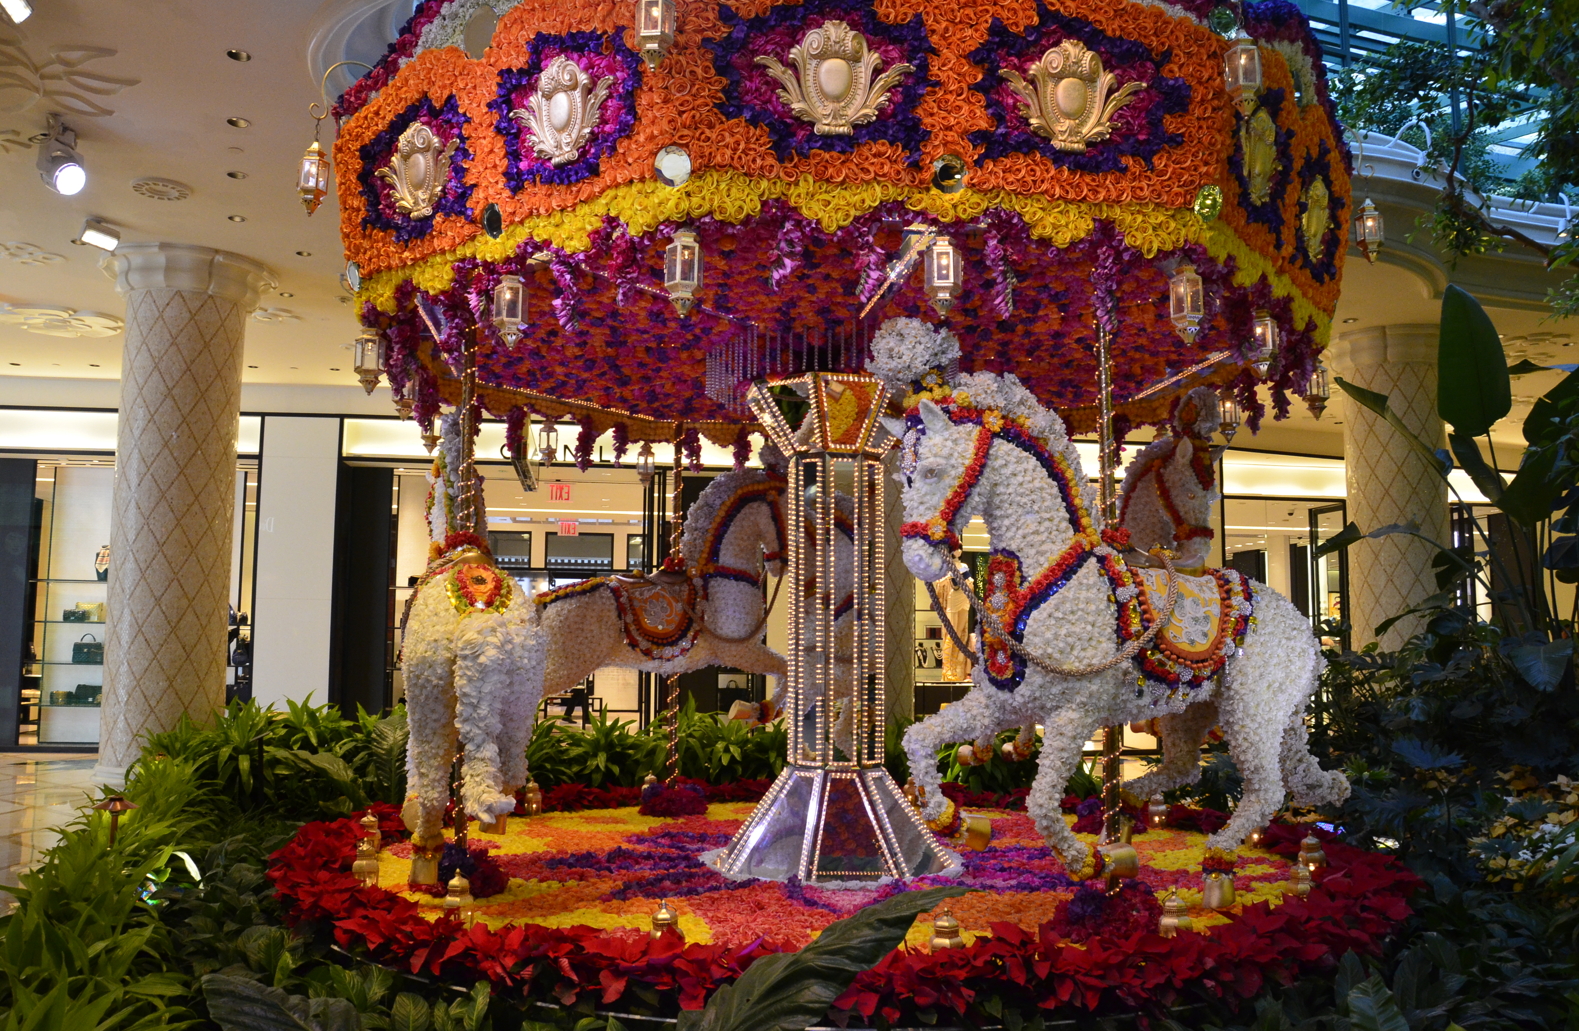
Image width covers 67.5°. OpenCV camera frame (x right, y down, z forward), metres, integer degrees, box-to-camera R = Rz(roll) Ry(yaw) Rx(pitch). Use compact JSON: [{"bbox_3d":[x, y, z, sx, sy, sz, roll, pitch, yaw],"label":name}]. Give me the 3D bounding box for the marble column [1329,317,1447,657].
[{"bbox_3d":[5.808,0.425,11.243,1.250,4.197,1.250,-2,-6,27],"label":"marble column"}]

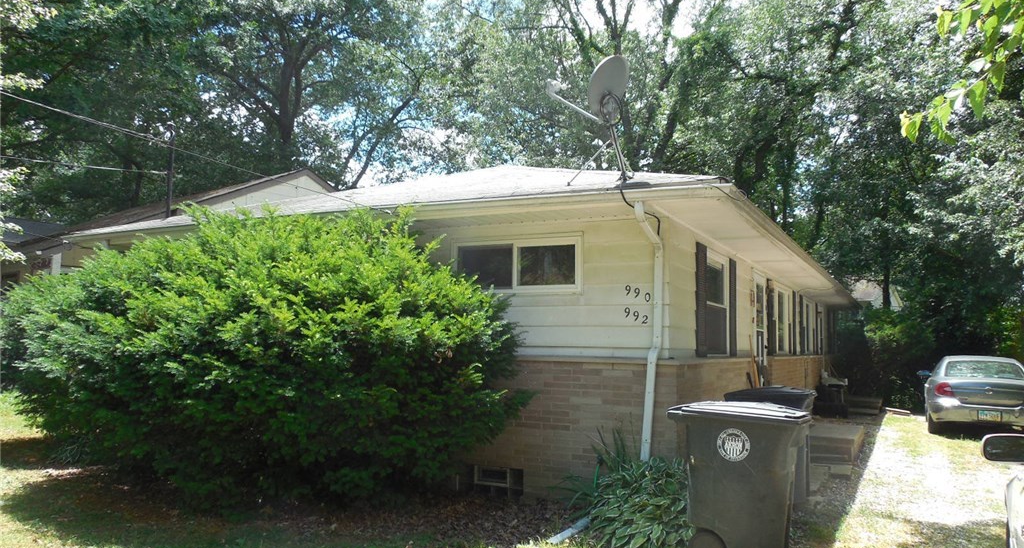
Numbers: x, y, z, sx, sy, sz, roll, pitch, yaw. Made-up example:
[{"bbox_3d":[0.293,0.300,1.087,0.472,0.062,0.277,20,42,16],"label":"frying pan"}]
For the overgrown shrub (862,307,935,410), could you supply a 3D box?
[{"bbox_3d":[9.034,1.975,17.285,1.700,2.400,1.700,-2,-6,28],"label":"overgrown shrub"}]

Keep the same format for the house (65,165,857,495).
[{"bbox_3d":[1.679,0.749,15.109,8.920,4.370,16.200,-2,-6,28],"label":"house"}]

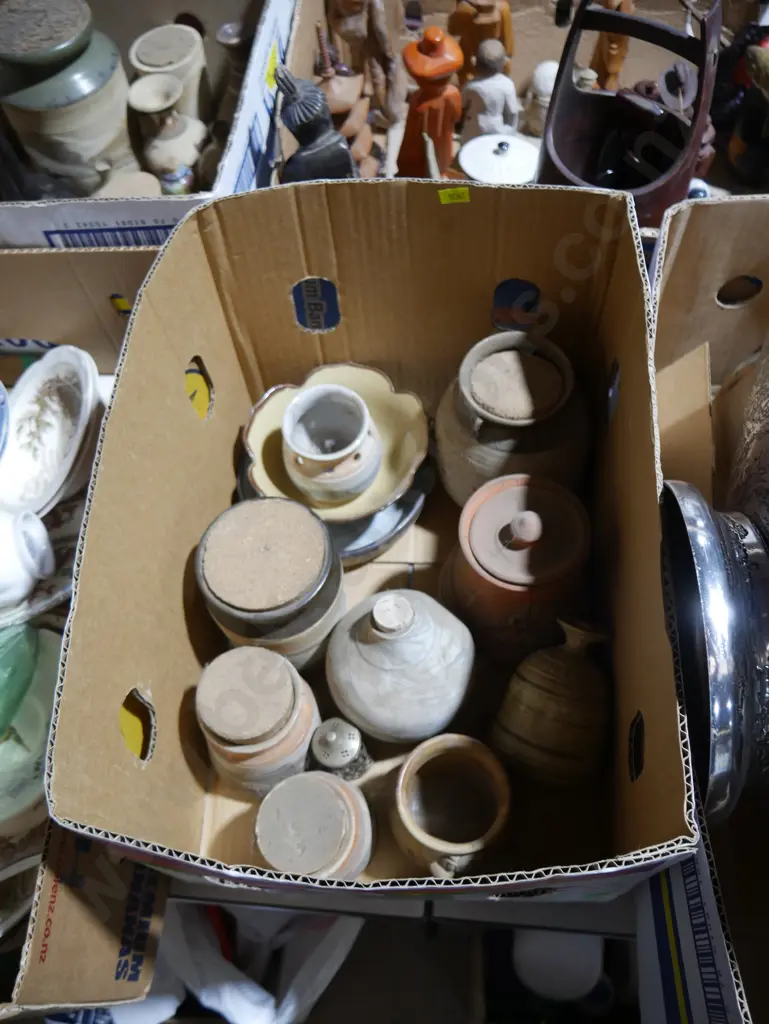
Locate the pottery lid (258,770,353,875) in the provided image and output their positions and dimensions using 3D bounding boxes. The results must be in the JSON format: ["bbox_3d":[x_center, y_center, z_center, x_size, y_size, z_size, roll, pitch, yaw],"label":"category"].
[{"bbox_3d":[-0.061,0.240,0.637,0.073,0.018,0.073,-2,62,3],"label":"pottery lid"}]

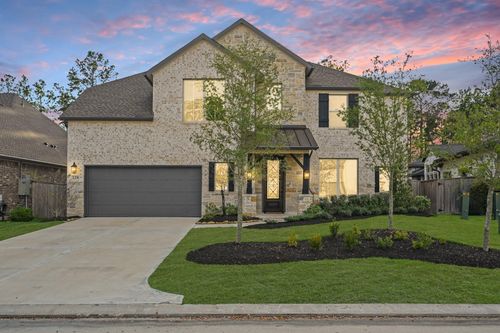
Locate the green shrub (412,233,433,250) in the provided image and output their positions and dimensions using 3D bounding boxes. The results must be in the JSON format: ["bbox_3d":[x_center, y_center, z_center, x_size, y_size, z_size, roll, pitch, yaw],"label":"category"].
[{"bbox_3d":[4.157,1.791,8.650,0.527,0.419,0.480,0,-1,-2],"label":"green shrub"}]

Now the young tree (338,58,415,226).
[{"bbox_3d":[4.168,-0.817,11.800,2.346,5.574,2.346,0,0,0],"label":"young tree"}]

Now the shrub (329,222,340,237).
[{"bbox_3d":[2.388,1.777,10.200,0.339,0.418,0.330,0,-1,-2],"label":"shrub"}]

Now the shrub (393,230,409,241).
[{"bbox_3d":[4.023,1.848,9.650,0.428,0.275,0.410,0,-1,-2],"label":"shrub"}]

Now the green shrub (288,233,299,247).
[{"bbox_3d":[1.078,1.816,8.950,0.248,0.359,0.260,0,-1,-2],"label":"green shrub"}]

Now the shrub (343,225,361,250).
[{"bbox_3d":[2.573,1.800,9.150,0.443,0.646,0.433,0,0,0],"label":"shrub"}]

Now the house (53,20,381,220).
[{"bbox_3d":[-0.350,-2.250,21.200,15.200,8.700,13.000,0,0,-1],"label":"house"}]

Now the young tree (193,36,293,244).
[{"bbox_3d":[-0.235,-0.693,10.000,2.741,5.484,2.684,0,0,0],"label":"young tree"}]

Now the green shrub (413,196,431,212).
[{"bbox_3d":[7.744,1.716,16.300,0.788,0.708,0.772,0,0,0],"label":"green shrub"}]

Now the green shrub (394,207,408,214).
[{"bbox_3d":[6.589,1.914,15.700,0.591,0.341,0.591,0,0,0],"label":"green shrub"}]

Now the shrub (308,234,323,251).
[{"bbox_3d":[1.560,1.811,8.600,0.334,0.381,0.340,0,-1,-2],"label":"shrub"}]

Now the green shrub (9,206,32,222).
[{"bbox_3d":[-9.282,1.941,14.600,0.971,0.647,0.900,0,-1,-2],"label":"green shrub"}]

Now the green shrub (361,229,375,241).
[{"bbox_3d":[3.157,1.827,9.700,0.376,0.322,0.360,0,-1,-2],"label":"green shrub"}]

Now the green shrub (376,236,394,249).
[{"bbox_3d":[3.491,1.958,9.300,0.450,0.303,0.441,0,0,0],"label":"green shrub"}]

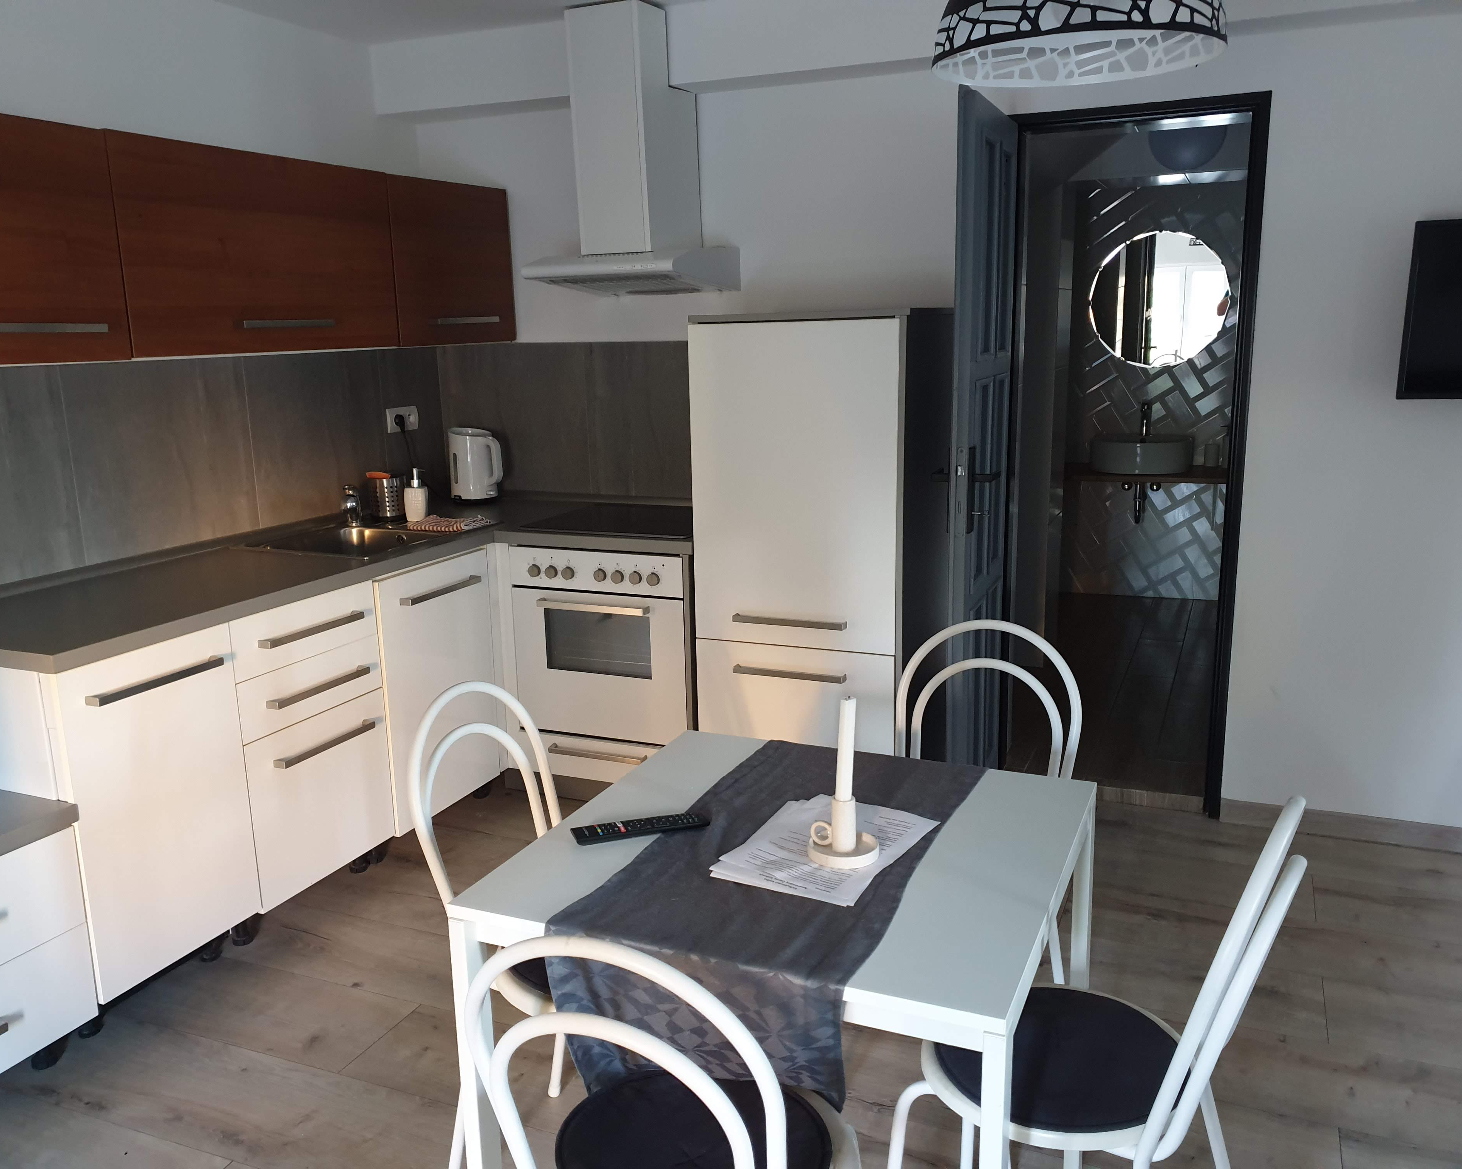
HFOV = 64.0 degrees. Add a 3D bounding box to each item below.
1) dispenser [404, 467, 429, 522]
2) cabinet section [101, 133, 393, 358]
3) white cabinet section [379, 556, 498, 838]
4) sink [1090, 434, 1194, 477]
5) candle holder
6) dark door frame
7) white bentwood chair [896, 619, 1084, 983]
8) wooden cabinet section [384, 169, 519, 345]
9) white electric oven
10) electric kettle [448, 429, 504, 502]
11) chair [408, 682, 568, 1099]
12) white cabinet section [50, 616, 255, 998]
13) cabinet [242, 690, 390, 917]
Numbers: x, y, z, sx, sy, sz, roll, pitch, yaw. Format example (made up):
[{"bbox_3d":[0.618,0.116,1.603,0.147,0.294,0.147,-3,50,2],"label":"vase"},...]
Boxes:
[{"bbox_3d":[-1.048,-0.298,3.857,0.075,0.176,0.068,-1,12,0],"label":"dispenser"},{"bbox_3d":[-1.340,-0.866,3.108,0.340,0.491,0.934,4,13,23],"label":"cabinet section"},{"bbox_3d":[-1.092,0.276,3.536,0.570,0.730,0.500,4,13,23],"label":"white cabinet section"},{"bbox_3d":[2.015,-0.644,5.758,0.485,0.150,0.420,4,14,25],"label":"sink"},{"bbox_3d":[0.162,0.276,1.692,0.108,0.233,0.108,-1,12,0],"label":"candle holder"},{"bbox_3d":[1.161,-0.329,3.511,0.700,2.080,0.110,4,14,25],"label":"dark door frame"},{"bbox_3d":[0.469,0.543,2.389,0.420,0.880,0.520,4,14,25],"label":"white bentwood chair"},{"bbox_3d":[-1.031,-1.029,3.800,0.340,0.490,0.617,4,13,23],"label":"wooden cabinet section"},{"bbox_3d":[-0.285,0.196,3.777,0.610,0.700,0.570,4,14,25],"label":"white electric oven"},{"bbox_3d":[-0.924,-0.425,4.223,0.215,0.262,0.160,5,14,27],"label":"electric kettle"},{"bbox_3d":[-0.260,0.628,2.077,0.520,0.880,0.420,4,14,25],"label":"chair"},{"bbox_3d":[-1.479,0.461,2.666,0.570,0.725,0.440,4,13,23],"label":"white cabinet section"},{"bbox_3d":[-1.278,0.535,3.171,0.540,0.436,0.490,4,14,25],"label":"cabinet"}]

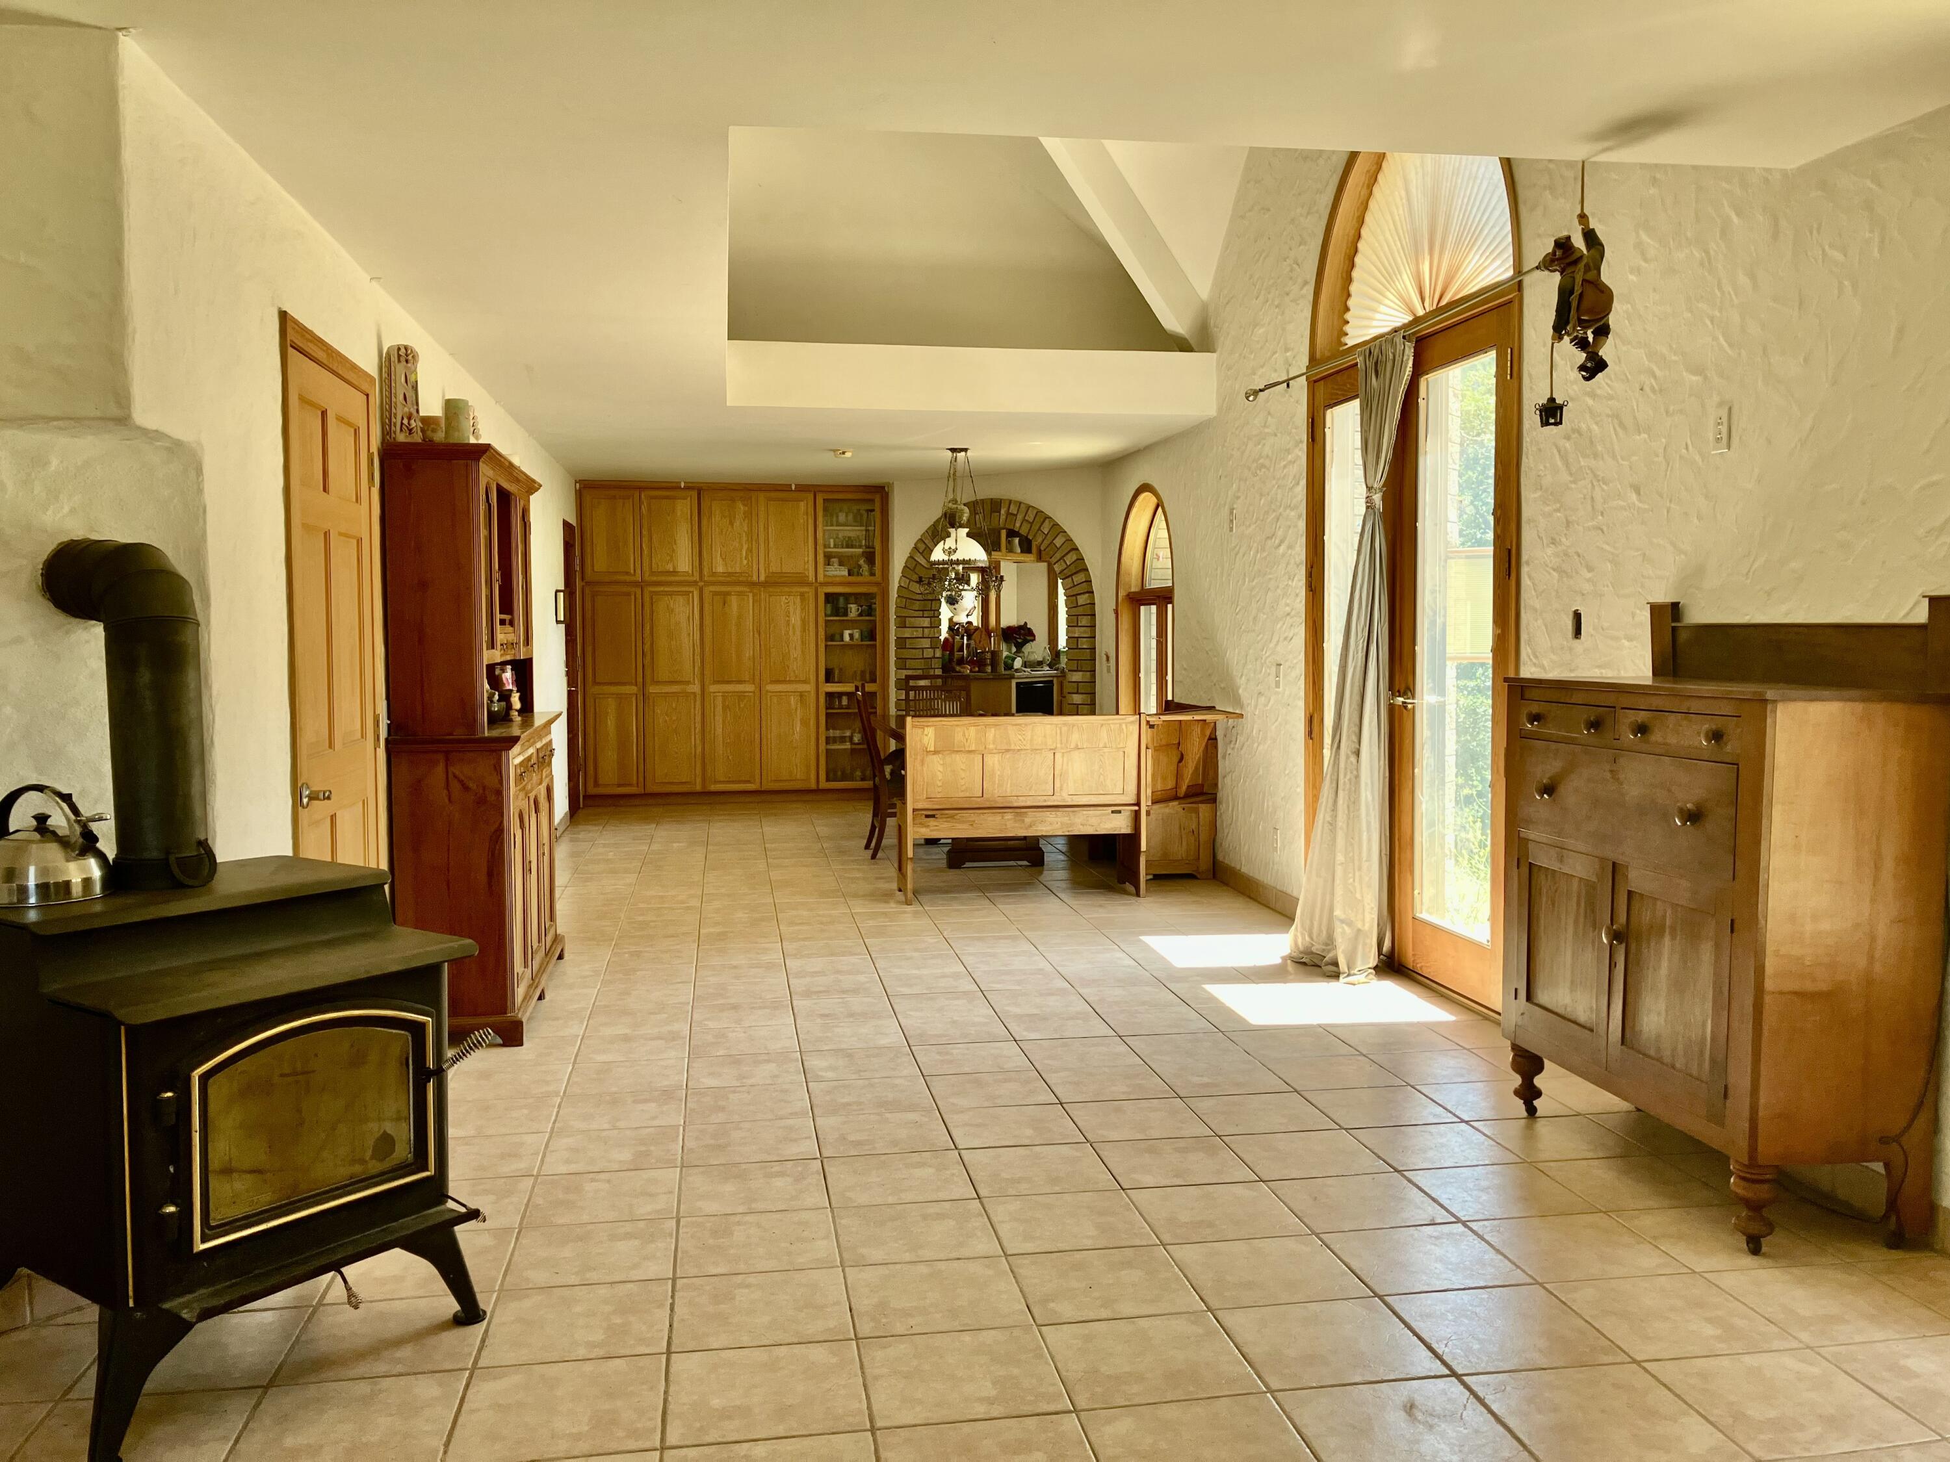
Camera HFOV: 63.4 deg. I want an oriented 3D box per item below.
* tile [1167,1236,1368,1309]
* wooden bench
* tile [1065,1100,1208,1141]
[{"bbox_3d":[0.613,1.141,3.319,0.343,0.010,0.335,-1,4,-9],"label":"tile"},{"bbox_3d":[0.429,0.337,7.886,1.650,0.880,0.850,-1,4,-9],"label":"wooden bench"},{"bbox_3d":[0.430,1.034,4.169,0.332,0.014,0.324,-1,4,-9],"label":"tile"}]

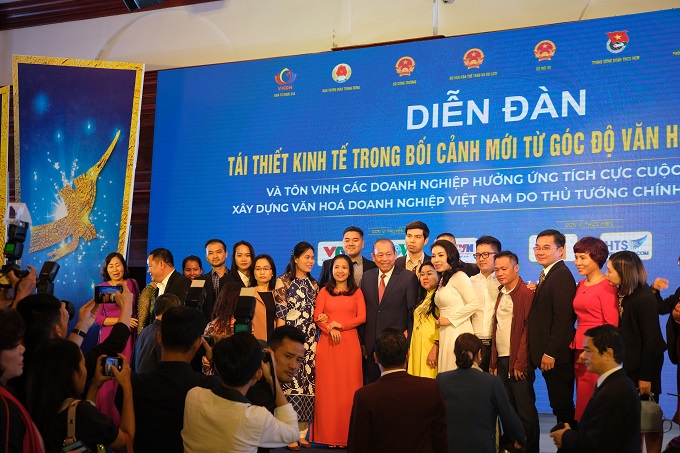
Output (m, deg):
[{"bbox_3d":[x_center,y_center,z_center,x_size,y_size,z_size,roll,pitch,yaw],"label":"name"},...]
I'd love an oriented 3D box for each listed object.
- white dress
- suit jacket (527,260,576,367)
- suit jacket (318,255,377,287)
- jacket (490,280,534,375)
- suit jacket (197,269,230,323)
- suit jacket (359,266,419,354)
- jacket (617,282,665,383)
[{"bbox_3d":[0.907,0.935,7.500,0.400,1.200,0.440,7,-9,-34],"label":"white dress"},{"bbox_3d":[1.526,0.628,6.950,0.300,0.760,0.460,6,-9,-32],"label":"suit jacket"},{"bbox_3d":[0.099,0.612,8.300,0.520,0.740,0.300,2,-7,0],"label":"suit jacket"},{"bbox_3d":[1.290,0.725,7.200,0.280,0.710,0.430,9,-10,-44],"label":"jacket"},{"bbox_3d":[-1.117,0.724,8.500,0.500,0.740,0.300,3,-8,-12],"label":"suit jacket"},{"bbox_3d":[0.395,0.685,7.850,0.520,0.730,0.300,-1,-8,17],"label":"suit jacket"},{"bbox_3d":[2.098,0.737,6.700,0.300,0.680,0.430,3,-8,-12],"label":"jacket"}]

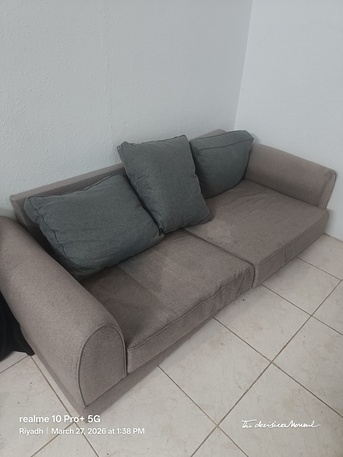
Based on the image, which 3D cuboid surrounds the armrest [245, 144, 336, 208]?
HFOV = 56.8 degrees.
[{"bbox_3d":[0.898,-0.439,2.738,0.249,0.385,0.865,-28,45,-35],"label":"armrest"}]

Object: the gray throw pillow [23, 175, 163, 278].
[{"bbox_3d":[-0.417,-0.021,1.795,0.601,0.158,0.463,-25,80,-41],"label":"gray throw pillow"}]

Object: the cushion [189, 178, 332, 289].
[{"bbox_3d":[0.553,-0.056,2.419,0.935,0.216,0.855,-28,45,-35],"label":"cushion"}]

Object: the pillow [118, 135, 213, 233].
[{"bbox_3d":[-0.024,-0.284,2.122,0.456,0.618,0.158,-18,-6,-35],"label":"pillow"}]

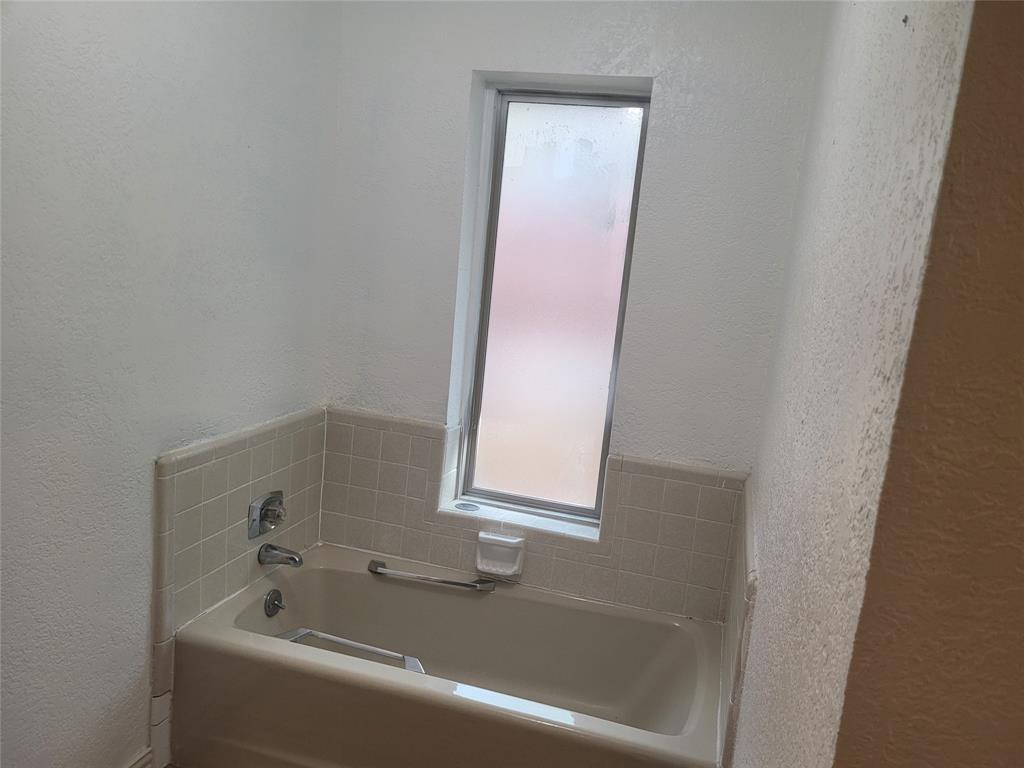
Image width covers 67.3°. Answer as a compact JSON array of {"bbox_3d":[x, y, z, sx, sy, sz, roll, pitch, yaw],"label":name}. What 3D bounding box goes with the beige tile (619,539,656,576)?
[{"bbox_3d":[0.409,0.561,2.479,0.108,0.108,0.008,8,10,15],"label":"beige tile"}]

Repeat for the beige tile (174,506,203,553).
[{"bbox_3d":[-0.890,0.398,2.114,0.008,0.108,0.108,8,10,16],"label":"beige tile"}]

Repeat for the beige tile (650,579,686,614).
[{"bbox_3d":[0.508,0.687,2.488,0.108,0.108,0.009,8,10,15],"label":"beige tile"}]

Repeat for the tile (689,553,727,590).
[{"bbox_3d":[0.622,0.592,2.429,0.108,0.108,0.010,8,10,16],"label":"tile"}]

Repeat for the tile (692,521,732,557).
[{"bbox_3d":[0.631,0.487,2.420,0.108,0.108,0.008,8,10,16],"label":"tile"}]

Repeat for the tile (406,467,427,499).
[{"bbox_3d":[-0.329,0.349,2.683,0.068,0.108,0.009,8,10,15],"label":"tile"}]

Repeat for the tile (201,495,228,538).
[{"bbox_3d":[-0.848,0.380,2.193,0.009,0.108,0.108,8,10,15],"label":"tile"}]

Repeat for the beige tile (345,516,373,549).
[{"bbox_3d":[-0.541,0.537,2.766,0.108,0.109,0.008,8,10,16],"label":"beige tile"}]

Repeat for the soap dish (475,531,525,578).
[{"bbox_3d":[-0.044,0.587,2.604,0.152,0.145,0.052,8,10,15],"label":"soap dish"}]

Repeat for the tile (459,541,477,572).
[{"bbox_3d":[-0.148,0.595,2.655,0.064,0.109,0.008,8,10,16],"label":"tile"}]

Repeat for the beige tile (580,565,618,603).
[{"bbox_3d":[0.298,0.655,2.537,0.108,0.108,0.010,8,10,16],"label":"beige tile"}]

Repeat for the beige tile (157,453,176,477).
[{"bbox_3d":[-0.888,0.213,1.977,0.019,0.053,0.050,8,10,15],"label":"beige tile"}]

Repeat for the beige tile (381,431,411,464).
[{"bbox_3d":[-0.408,0.229,2.697,0.108,0.108,0.008,8,10,16],"label":"beige tile"}]

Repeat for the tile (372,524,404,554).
[{"bbox_3d":[-0.438,0.553,2.753,0.108,0.108,0.008,8,10,16],"label":"tile"}]

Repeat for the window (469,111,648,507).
[{"bbox_3d":[0.141,-0.252,2.650,0.455,1.365,0.030,8,10,16],"label":"window"}]

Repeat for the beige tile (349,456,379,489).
[{"bbox_3d":[-0.522,0.321,2.735,0.108,0.108,0.009,8,10,15],"label":"beige tile"}]

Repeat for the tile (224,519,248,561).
[{"bbox_3d":[-0.837,0.476,2.341,0.008,0.108,0.108,8,10,16],"label":"tile"}]

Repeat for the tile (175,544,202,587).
[{"bbox_3d":[-0.889,0.503,2.106,0.009,0.108,0.108,8,10,15],"label":"tile"}]

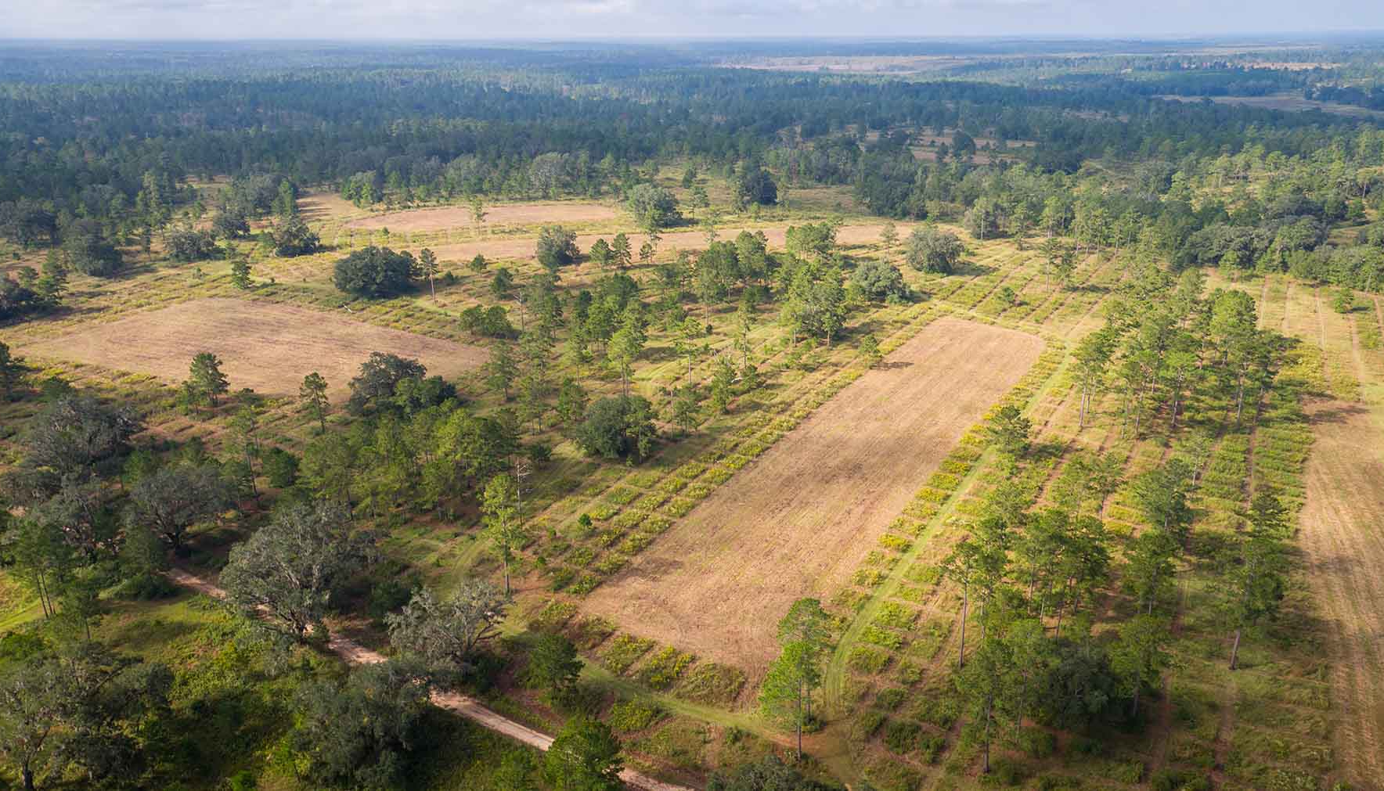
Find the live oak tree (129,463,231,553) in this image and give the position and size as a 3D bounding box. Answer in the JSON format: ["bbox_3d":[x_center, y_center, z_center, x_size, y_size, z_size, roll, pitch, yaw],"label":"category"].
[{"bbox_3d":[-101.040,23.240,177.320,18.500,17.300,18.500,-14,26,-30],"label":"live oak tree"}]

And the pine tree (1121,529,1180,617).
[{"bbox_3d":[73.440,30.020,144.860,8.400,18.100,8.400,12,25,28],"label":"pine tree"}]

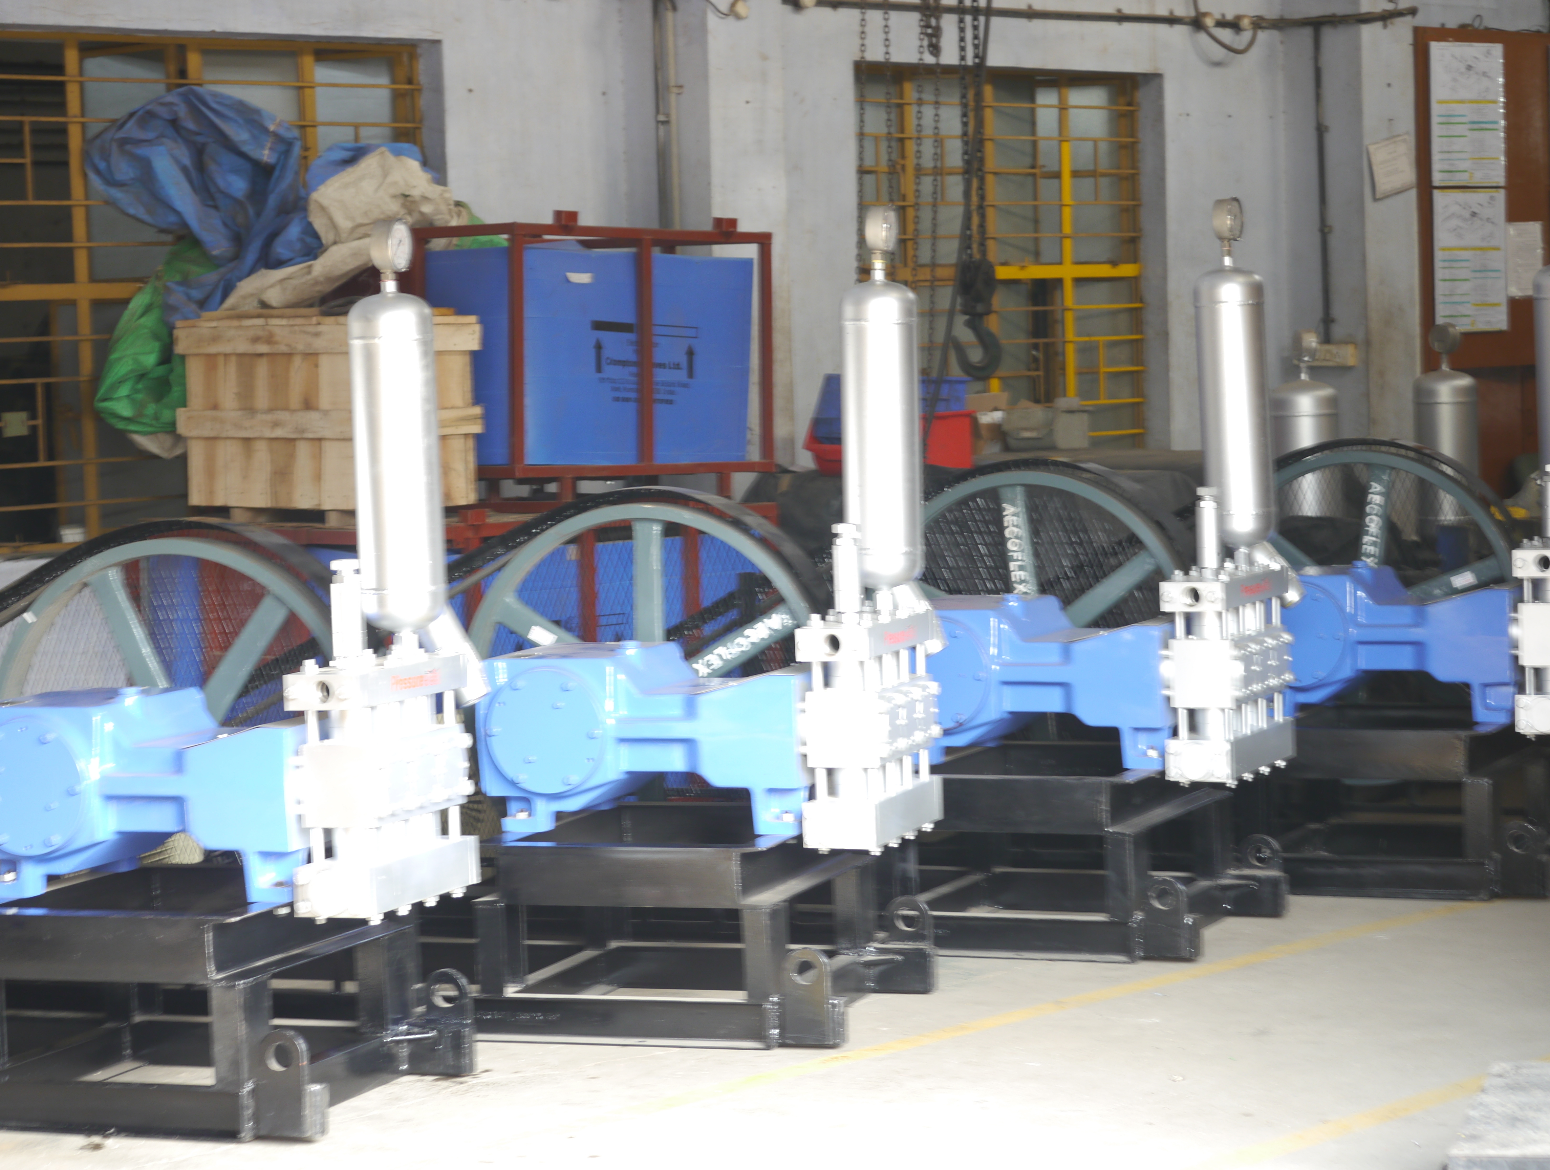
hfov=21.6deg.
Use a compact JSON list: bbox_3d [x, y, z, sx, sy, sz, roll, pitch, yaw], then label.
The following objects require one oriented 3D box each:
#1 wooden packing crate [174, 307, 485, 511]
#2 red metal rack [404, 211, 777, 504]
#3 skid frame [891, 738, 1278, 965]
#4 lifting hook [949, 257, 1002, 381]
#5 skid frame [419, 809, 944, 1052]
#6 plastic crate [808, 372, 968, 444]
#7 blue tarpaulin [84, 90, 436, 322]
[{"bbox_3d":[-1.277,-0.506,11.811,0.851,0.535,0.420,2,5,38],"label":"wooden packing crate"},{"bbox_3d":[-0.582,-0.717,12.842,1.058,0.885,0.560,-3,5,-43],"label":"red metal rack"},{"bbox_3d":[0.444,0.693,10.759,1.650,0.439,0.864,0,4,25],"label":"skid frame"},{"bbox_3d":[0.638,-0.847,12.900,0.172,0.395,0.120,-2,4,0],"label":"lifting hook"},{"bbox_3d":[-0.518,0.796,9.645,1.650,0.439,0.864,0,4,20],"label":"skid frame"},{"bbox_3d":[0.373,-0.575,13.300,0.335,0.220,0.440,1,5,37],"label":"plastic crate"},{"bbox_3d":[-1.483,-1.086,11.600,0.950,0.640,0.600,-2,4,0],"label":"blue tarpaulin"}]

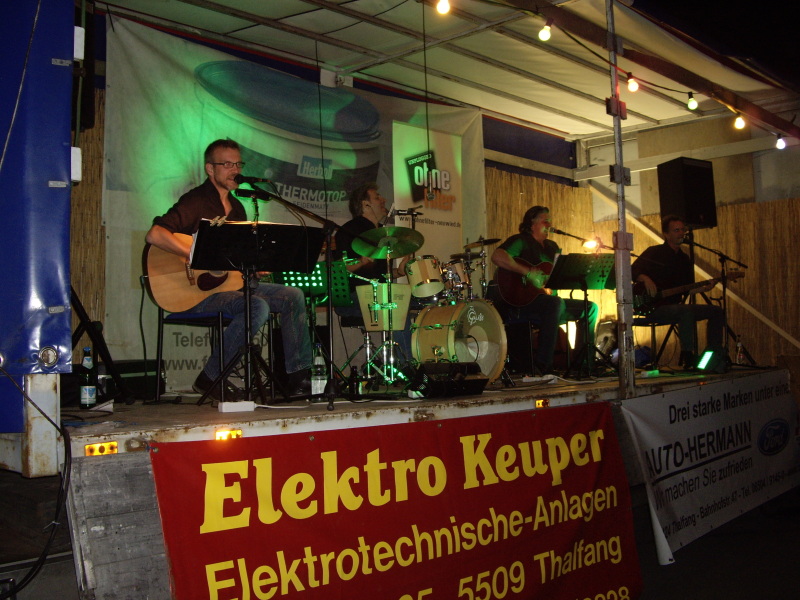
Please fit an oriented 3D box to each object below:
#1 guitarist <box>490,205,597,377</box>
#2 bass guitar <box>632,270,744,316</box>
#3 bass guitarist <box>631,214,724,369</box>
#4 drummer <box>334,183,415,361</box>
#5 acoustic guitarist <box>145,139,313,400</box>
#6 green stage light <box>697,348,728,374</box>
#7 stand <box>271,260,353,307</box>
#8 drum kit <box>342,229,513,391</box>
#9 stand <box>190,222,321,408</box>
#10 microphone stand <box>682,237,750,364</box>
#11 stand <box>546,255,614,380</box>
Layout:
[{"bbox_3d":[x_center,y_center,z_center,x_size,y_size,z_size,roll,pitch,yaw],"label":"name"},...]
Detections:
[{"bbox_3d":[1.100,-0.070,6.750,0.820,1.310,0.620,-2,-3,35],"label":"guitarist"},{"bbox_3d":[2.496,-0.098,7.625,1.166,0.330,0.090,-14,-3,-12],"label":"bass guitar"},{"bbox_3d":[2.420,-0.054,7.700,0.800,1.330,0.620,-3,-3,40],"label":"bass guitarist"},{"bbox_3d":[-0.170,-0.115,6.180,0.780,1.380,0.620,-2,-3,37],"label":"drummer"},{"bbox_3d":[-0.840,-0.154,4.450,0.820,1.330,0.620,-2,-3,33],"label":"acoustic guitarist"},{"bbox_3d":[2.440,0.472,6.880,0.200,0.210,0.240,-1,-2,0],"label":"green stage light"},{"bbox_3d":[-0.530,0.150,5.350,0.490,0.790,0.480,-1,-2,12],"label":"stand"},{"bbox_3d":[0.280,0.035,5.920,0.980,1.050,1.350,-3,-3,43],"label":"drum kit"},{"bbox_3d":[-0.740,0.061,4.230,0.620,0.880,0.470,1,-3,-30],"label":"stand"},{"bbox_3d":[2.830,0.025,7.660,0.800,1.160,0.580,-2,-3,23],"label":"microphone stand"},{"bbox_3d":[1.410,0.112,6.500,0.500,0.920,0.480,1,-3,-38],"label":"stand"}]

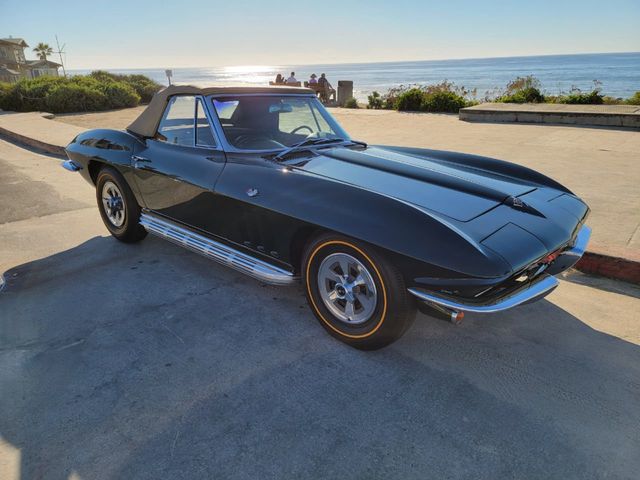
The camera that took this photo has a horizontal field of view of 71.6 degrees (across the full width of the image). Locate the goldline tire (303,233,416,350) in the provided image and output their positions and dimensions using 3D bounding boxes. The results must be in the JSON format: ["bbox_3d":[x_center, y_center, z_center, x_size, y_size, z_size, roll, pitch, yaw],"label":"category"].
[{"bbox_3d":[0.197,0.229,2.389,0.685,0.685,0.200,18,27,39],"label":"goldline tire"}]

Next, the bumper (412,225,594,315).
[{"bbox_3d":[1.141,0.063,2.472,0.530,0.155,1.670,16,26,37],"label":"bumper"}]

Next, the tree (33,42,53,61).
[{"bbox_3d":[-49.975,-32.238,80.695,3.100,6.600,3.100,-14,24,-27],"label":"tree"}]

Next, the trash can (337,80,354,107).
[{"bbox_3d":[0.993,-5.724,17.366,0.540,0.950,0.540,-1,22,3],"label":"trash can"}]

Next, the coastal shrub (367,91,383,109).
[{"bbox_3d":[2.015,-5.214,16.361,0.580,0.680,0.551,1,22,7],"label":"coastal shrub"}]

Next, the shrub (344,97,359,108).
[{"bbox_3d":[1.202,-5.299,16.942,0.520,0.460,0.494,0,22,4],"label":"shrub"}]

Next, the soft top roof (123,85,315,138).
[{"bbox_3d":[-0.859,-1.108,3.825,1.220,0.410,1.280,16,26,37],"label":"soft top roof"}]

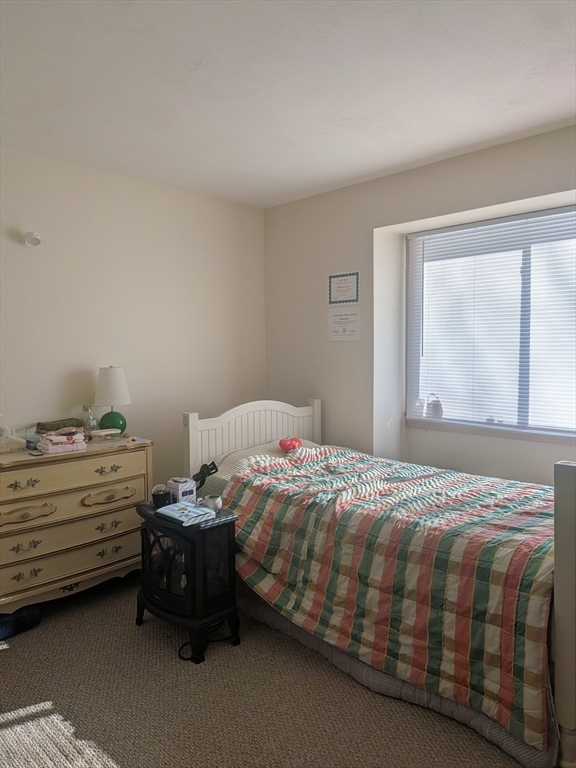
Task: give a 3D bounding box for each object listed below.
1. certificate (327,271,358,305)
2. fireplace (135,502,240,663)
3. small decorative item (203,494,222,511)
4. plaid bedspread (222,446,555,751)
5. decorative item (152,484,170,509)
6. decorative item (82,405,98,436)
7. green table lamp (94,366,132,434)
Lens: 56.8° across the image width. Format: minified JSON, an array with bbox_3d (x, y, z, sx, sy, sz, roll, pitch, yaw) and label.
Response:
[{"bbox_3d":[0.366,-0.623,3.479,0.260,0.205,0.015,3,6,44],"label":"certificate"},{"bbox_3d":[-0.505,0.926,2.599,0.510,0.610,0.300,3,6,44],"label":"fireplace"},{"bbox_3d":[-0.371,0.586,2.628,0.092,0.062,0.082,1,4,17],"label":"small decorative item"},{"bbox_3d":[0.578,0.787,2.617,1.650,0.640,1.050,3,6,44],"label":"plaid bedspread"},{"bbox_3d":[-0.638,0.564,2.681,0.090,0.105,0.090,-1,4,0],"label":"decorative item"},{"bbox_3d":[-1.093,0.208,2.942,0.085,0.178,0.085,-1,4,0],"label":"decorative item"},{"bbox_3d":[-0.983,0.101,2.976,0.212,0.387,0.212,-1,4,0],"label":"green table lamp"}]

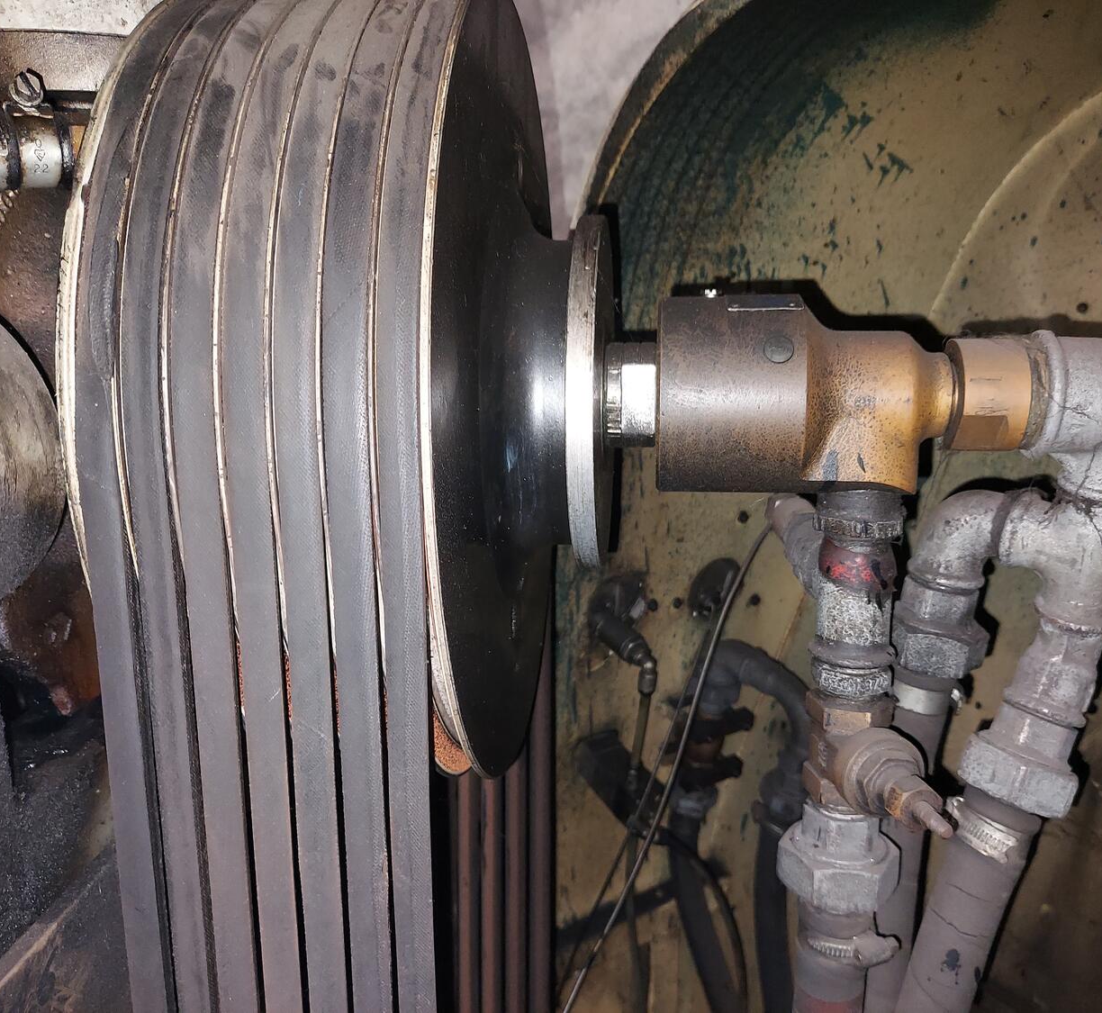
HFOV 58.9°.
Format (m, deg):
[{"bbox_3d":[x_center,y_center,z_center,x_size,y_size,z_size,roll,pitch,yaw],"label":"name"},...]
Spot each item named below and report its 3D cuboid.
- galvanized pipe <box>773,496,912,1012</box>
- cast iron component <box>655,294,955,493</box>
[{"bbox_3d":[0.124,0.110,0.425,0.057,0.232,0.060,2,5,7],"label":"galvanized pipe"},{"bbox_3d":[0.108,-0.048,0.414,0.123,0.085,0.083,1,2,7],"label":"cast iron component"}]

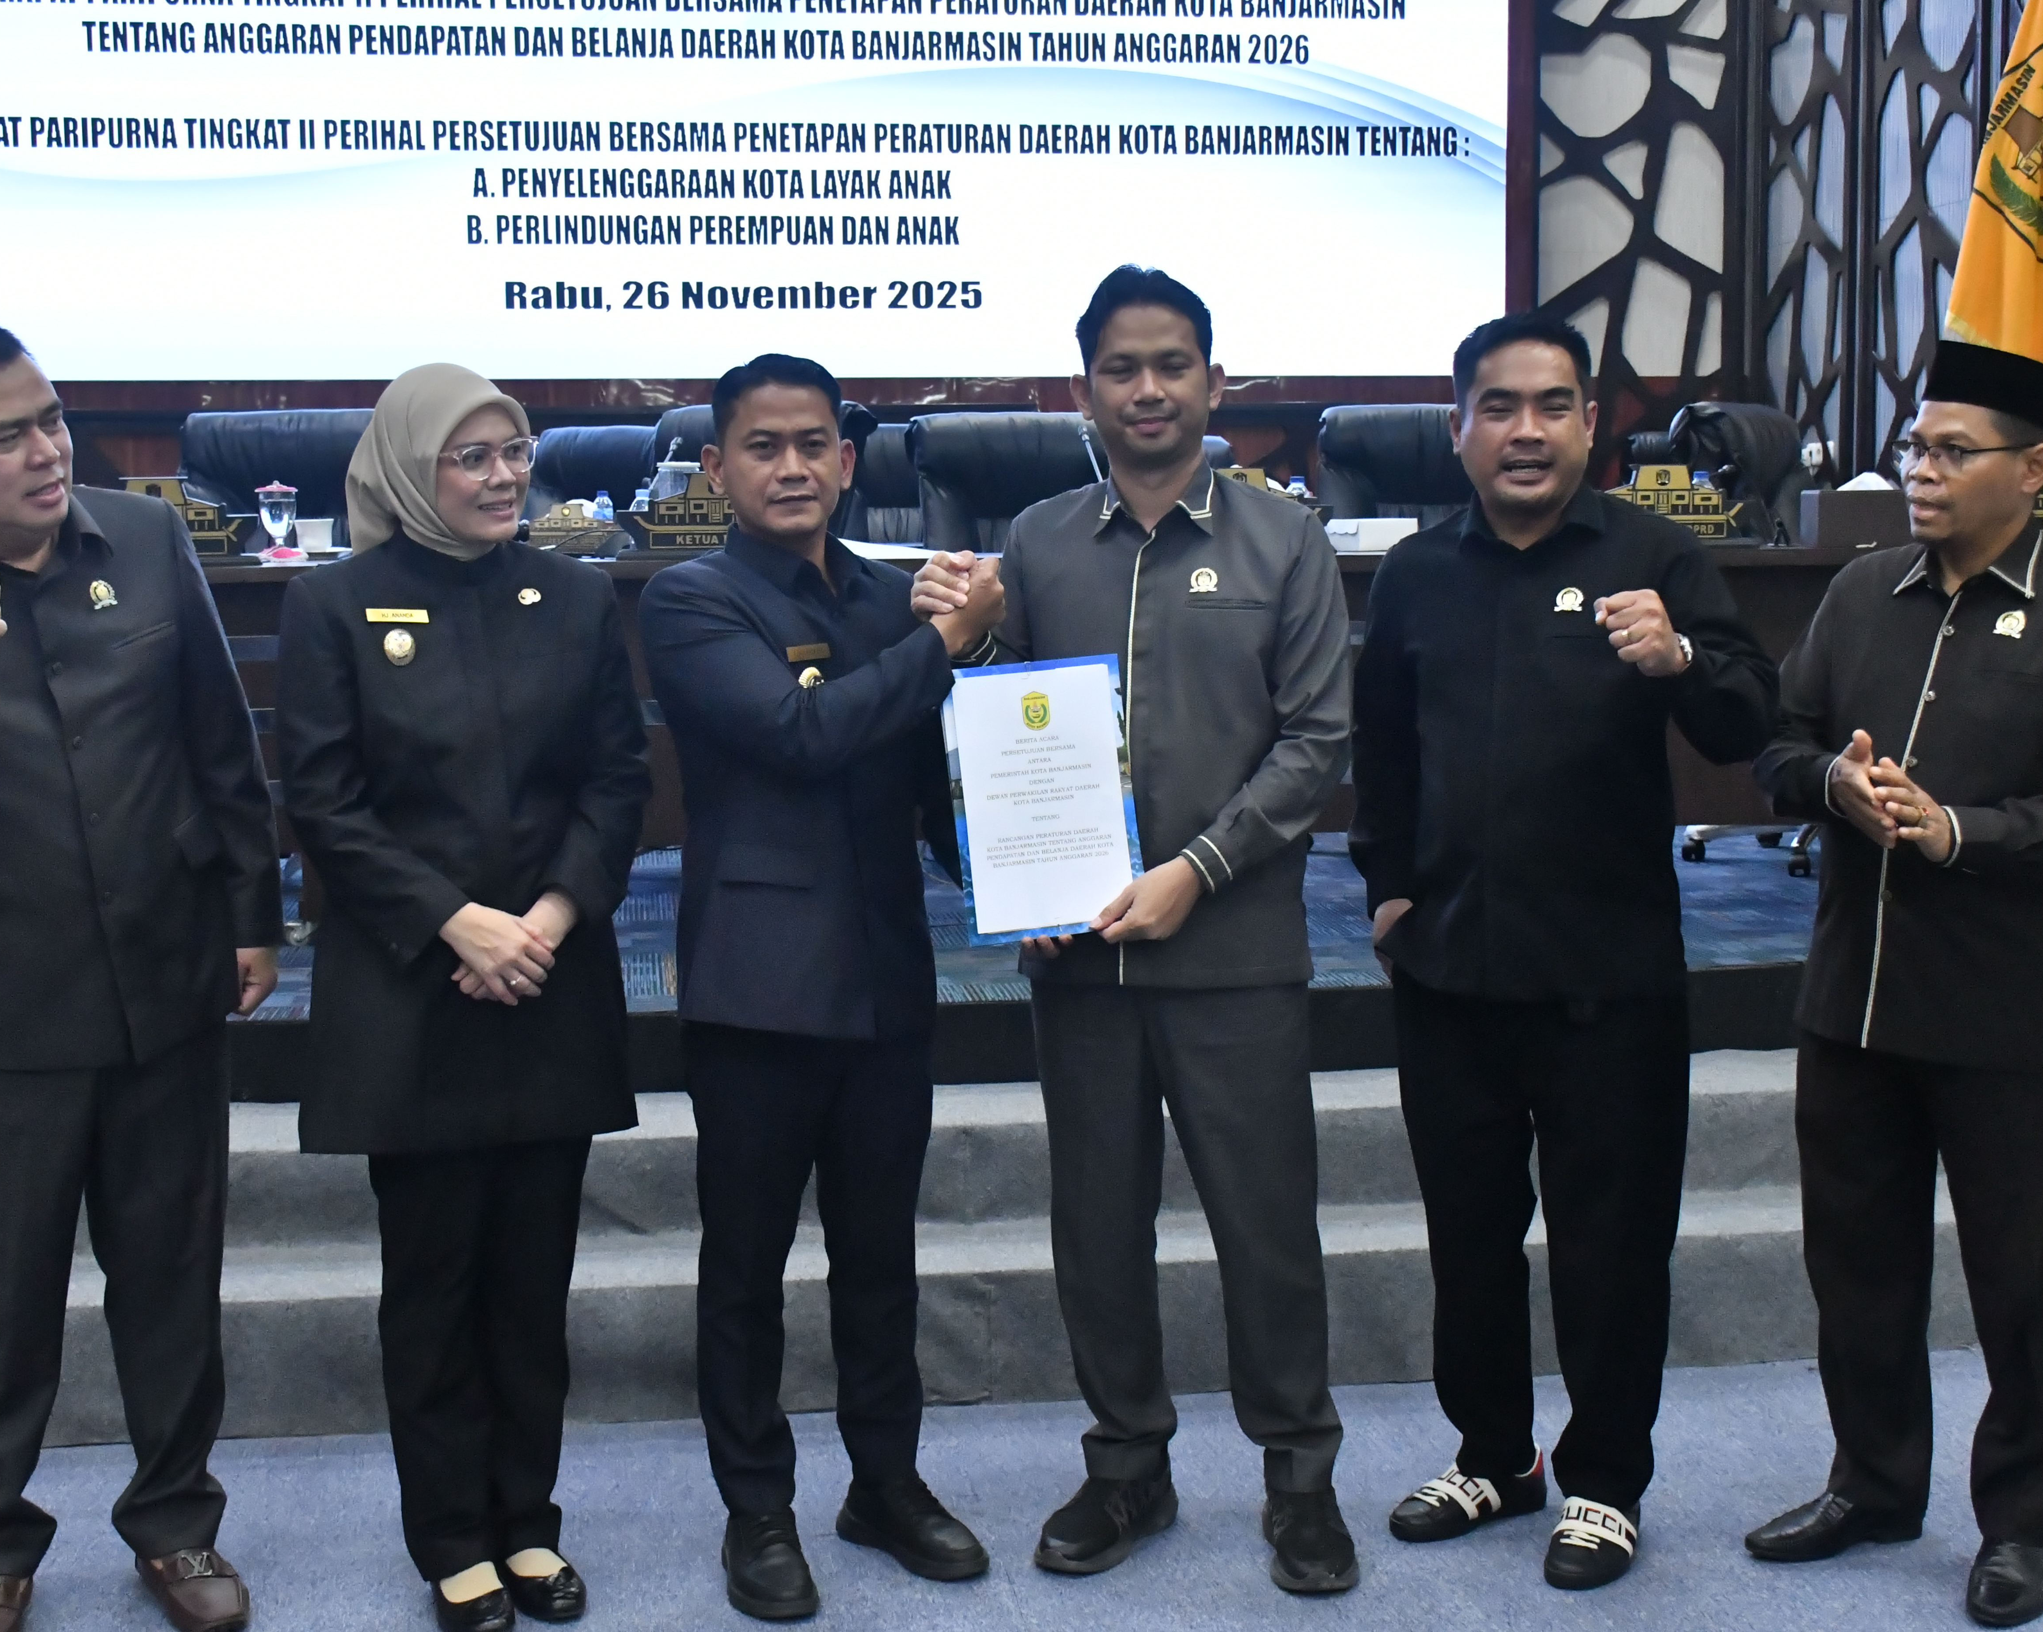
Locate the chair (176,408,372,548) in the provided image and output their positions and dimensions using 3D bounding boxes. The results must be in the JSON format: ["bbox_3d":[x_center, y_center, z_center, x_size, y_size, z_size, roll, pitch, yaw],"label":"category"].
[{"bbox_3d":[-1.837,-0.404,6.740,0.650,1.180,0.680,-1,6,-6],"label":"chair"}]

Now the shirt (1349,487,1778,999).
[{"bbox_3d":[0.727,-0.094,3.646,0.540,0.689,0.380,2,6,27],"label":"shirt"}]

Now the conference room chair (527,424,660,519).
[{"bbox_3d":[-1.067,-0.480,7.487,0.650,1.170,0.680,-1,6,-5],"label":"conference room chair"}]

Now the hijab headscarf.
[{"bbox_3d":[-0.742,-0.450,3.459,0.200,0.251,0.250,-6,7,-42],"label":"hijab headscarf"}]

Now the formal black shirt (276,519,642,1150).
[{"bbox_3d":[-0.711,0.041,3.476,0.470,0.791,0.360,-2,6,-14],"label":"formal black shirt"}]

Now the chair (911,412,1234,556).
[{"bbox_3d":[-0.003,-0.435,6.910,0.650,1.170,0.680,-1,6,-8],"label":"chair"}]

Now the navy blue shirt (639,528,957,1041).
[{"bbox_3d":[-0.292,-0.038,3.563,0.450,0.676,0.380,-4,6,-30],"label":"navy blue shirt"}]

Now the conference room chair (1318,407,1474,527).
[{"bbox_3d":[1.063,-0.459,6.989,0.650,1.180,0.680,-1,6,-5],"label":"conference room chair"}]

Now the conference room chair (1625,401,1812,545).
[{"bbox_3d":[1.945,-0.473,7.039,0.680,1.180,0.650,5,8,44],"label":"conference room chair"}]

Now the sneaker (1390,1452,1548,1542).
[{"bbox_3d":[0.630,0.950,3.839,0.280,0.100,0.105,-4,7,-35],"label":"sneaker"}]

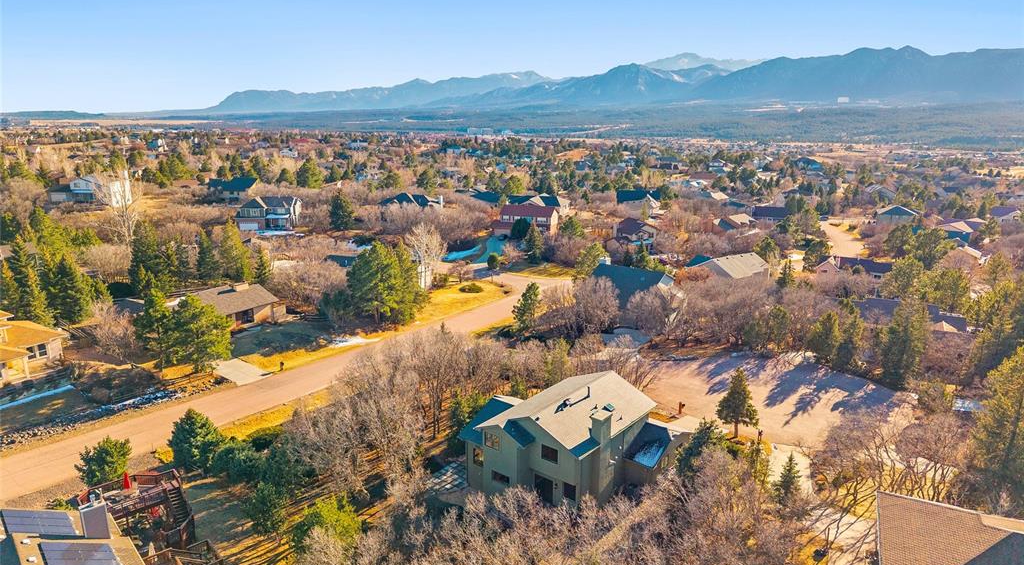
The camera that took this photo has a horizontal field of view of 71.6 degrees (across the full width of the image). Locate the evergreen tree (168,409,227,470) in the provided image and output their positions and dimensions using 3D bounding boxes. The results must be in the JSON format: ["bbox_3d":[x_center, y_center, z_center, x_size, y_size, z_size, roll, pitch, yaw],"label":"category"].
[{"bbox_3d":[-28.320,13.820,64.280,4.900,5.700,4.900,-6,15,-25],"label":"evergreen tree"}]

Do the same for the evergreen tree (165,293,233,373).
[{"bbox_3d":[-37.992,6.108,85.455,7.320,9.270,7.320,0,14,0],"label":"evergreen tree"}]

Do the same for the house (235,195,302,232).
[{"bbox_3d":[-65.550,-19.050,191.580,14.360,8.340,11.500,0,14,0],"label":"house"}]

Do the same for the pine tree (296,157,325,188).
[{"bbox_3d":[-83.205,-45.178,291.622,10.740,11.820,10.740,0,14,0],"label":"pine tree"}]

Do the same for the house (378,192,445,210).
[{"bbox_3d":[-31.530,-24.380,221.170,18.700,6.700,13.000,1,14,6],"label":"house"}]

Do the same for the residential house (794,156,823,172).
[{"bbox_3d":[159.050,-63.370,380.000,13.800,7.900,11.500,3,14,13],"label":"residential house"}]

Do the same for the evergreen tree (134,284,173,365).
[{"bbox_3d":[-43.990,5.303,86.334,4.440,10.420,4.440,0,14,0],"label":"evergreen tree"}]

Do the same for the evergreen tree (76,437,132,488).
[{"bbox_3d":[-33.890,14.790,59.220,4.900,5.200,4.900,-8,16,-31],"label":"evergreen tree"}]

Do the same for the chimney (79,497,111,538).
[{"bbox_3d":[-24.200,13.860,41.180,1.250,2.100,0.720,-11,17,-39],"label":"chimney"}]

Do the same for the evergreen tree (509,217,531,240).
[{"bbox_3d":[2.130,-13.470,176.850,5.360,5.240,5.360,0,14,0],"label":"evergreen tree"}]

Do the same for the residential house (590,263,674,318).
[{"bbox_3d":[17.200,1.500,103.190,12.000,7.000,12.200,11,17,38],"label":"residential house"}]

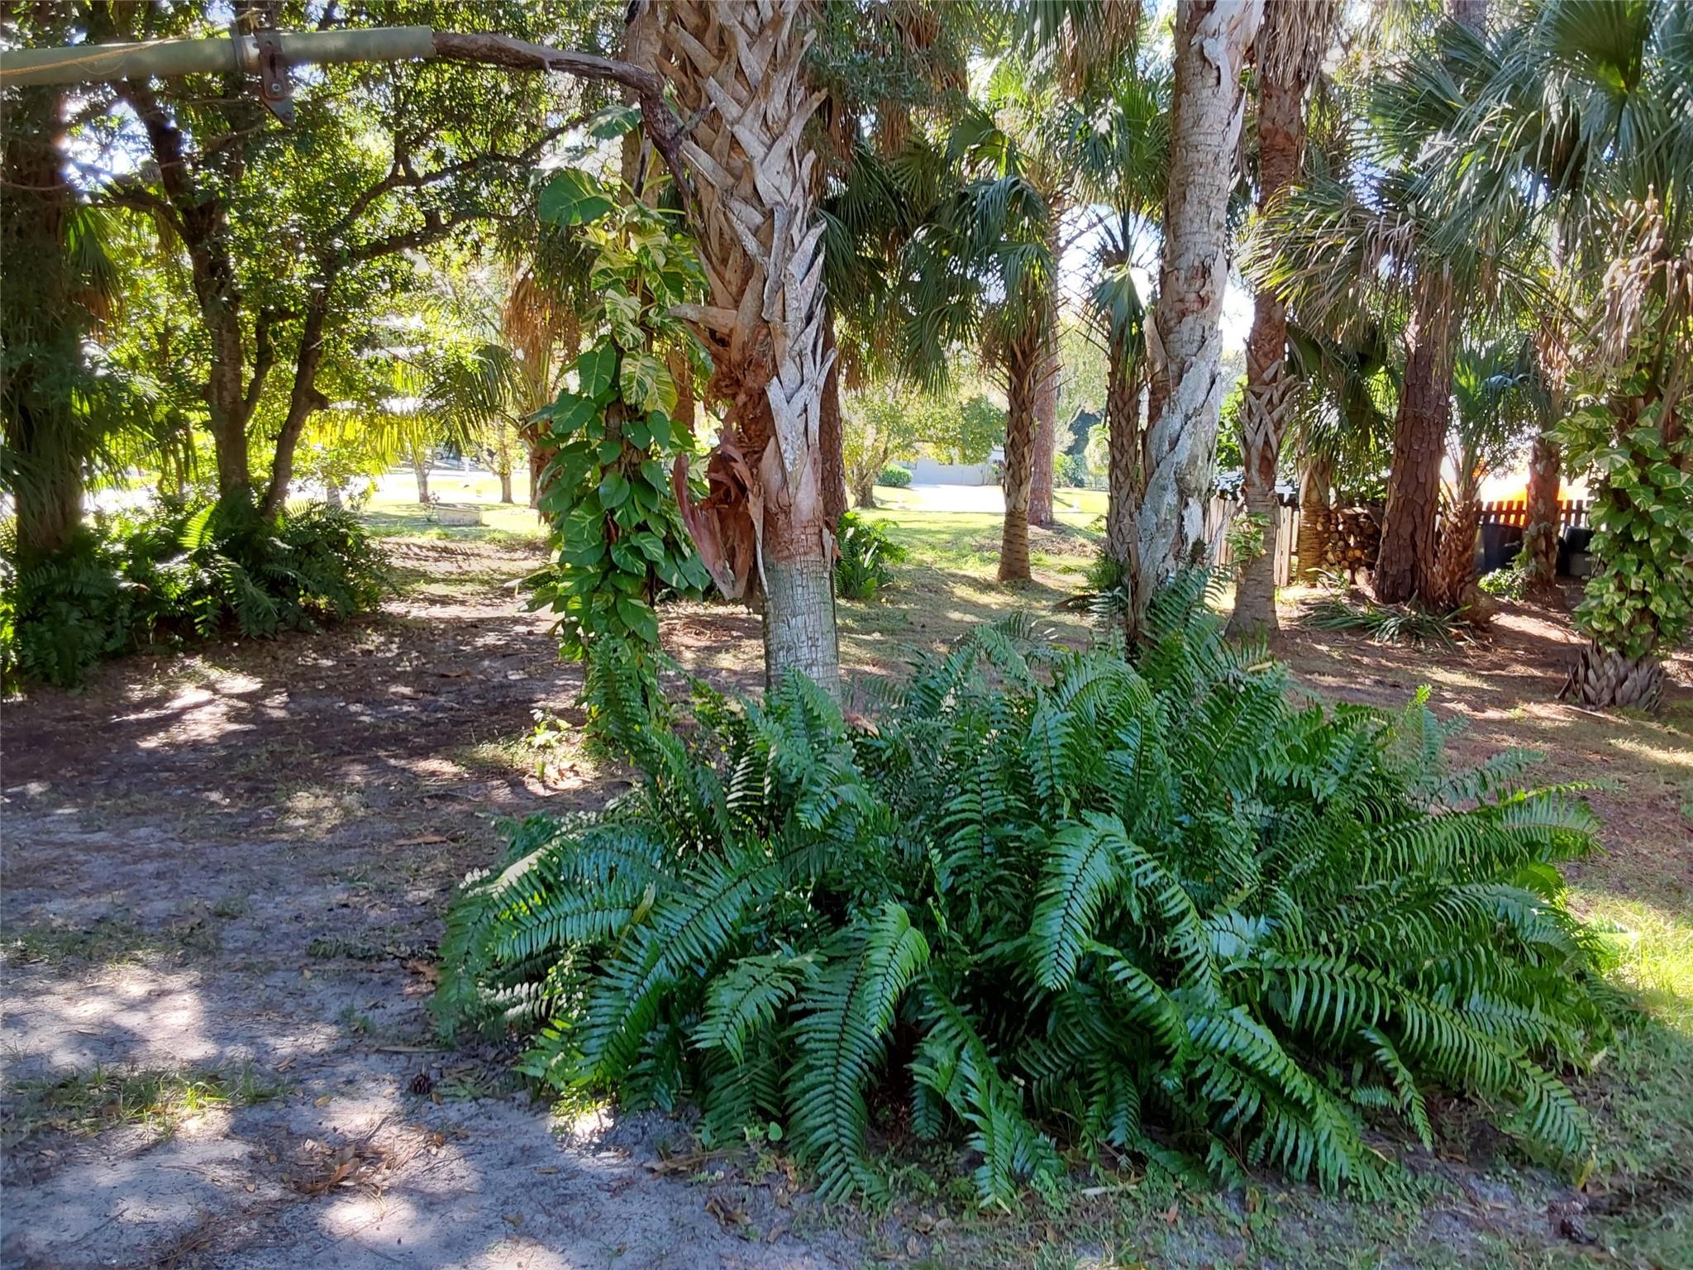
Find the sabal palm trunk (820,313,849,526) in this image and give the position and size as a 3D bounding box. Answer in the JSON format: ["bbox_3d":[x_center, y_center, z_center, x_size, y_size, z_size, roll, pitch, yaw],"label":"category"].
[{"bbox_3d":[-0.172,-2.896,18.783,0.420,2.977,0.420,0,7,0],"label":"sabal palm trunk"}]

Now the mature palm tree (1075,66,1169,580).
[{"bbox_3d":[2.830,-3.021,13.927,1.250,5.274,1.250,0,7,0],"label":"mature palm tree"}]

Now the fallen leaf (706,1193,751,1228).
[{"bbox_3d":[-0.237,1.144,2.725,0.088,0.030,0.065,0,7,0],"label":"fallen leaf"}]

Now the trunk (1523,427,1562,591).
[{"bbox_3d":[7.704,-1.354,15.152,0.380,1.852,0.380,0,7,0],"label":"trunk"}]

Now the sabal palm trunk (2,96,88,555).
[{"bbox_3d":[-5.505,-2.015,9.419,0.480,3.417,0.480,0,7,0],"label":"sabal palm trunk"}]

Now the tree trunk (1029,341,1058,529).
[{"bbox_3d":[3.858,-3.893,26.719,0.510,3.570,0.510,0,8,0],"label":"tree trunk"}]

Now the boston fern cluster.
[{"bbox_3d":[0.440,0.496,3.715,2.800,1.060,1.950,0,7,0],"label":"boston fern cluster"}]

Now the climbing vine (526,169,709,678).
[{"bbox_3d":[-0.913,-0.746,5.449,0.720,2.163,0.650,0,7,0],"label":"climbing vine"}]

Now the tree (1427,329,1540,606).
[{"bbox_3d":[6.282,-1.574,13.510,1.150,2.708,1.150,0,7,0],"label":"tree"}]

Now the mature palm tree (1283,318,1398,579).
[{"bbox_3d":[5.634,-2.076,15.663,1.350,3.029,1.350,0,7,0],"label":"mature palm tree"}]

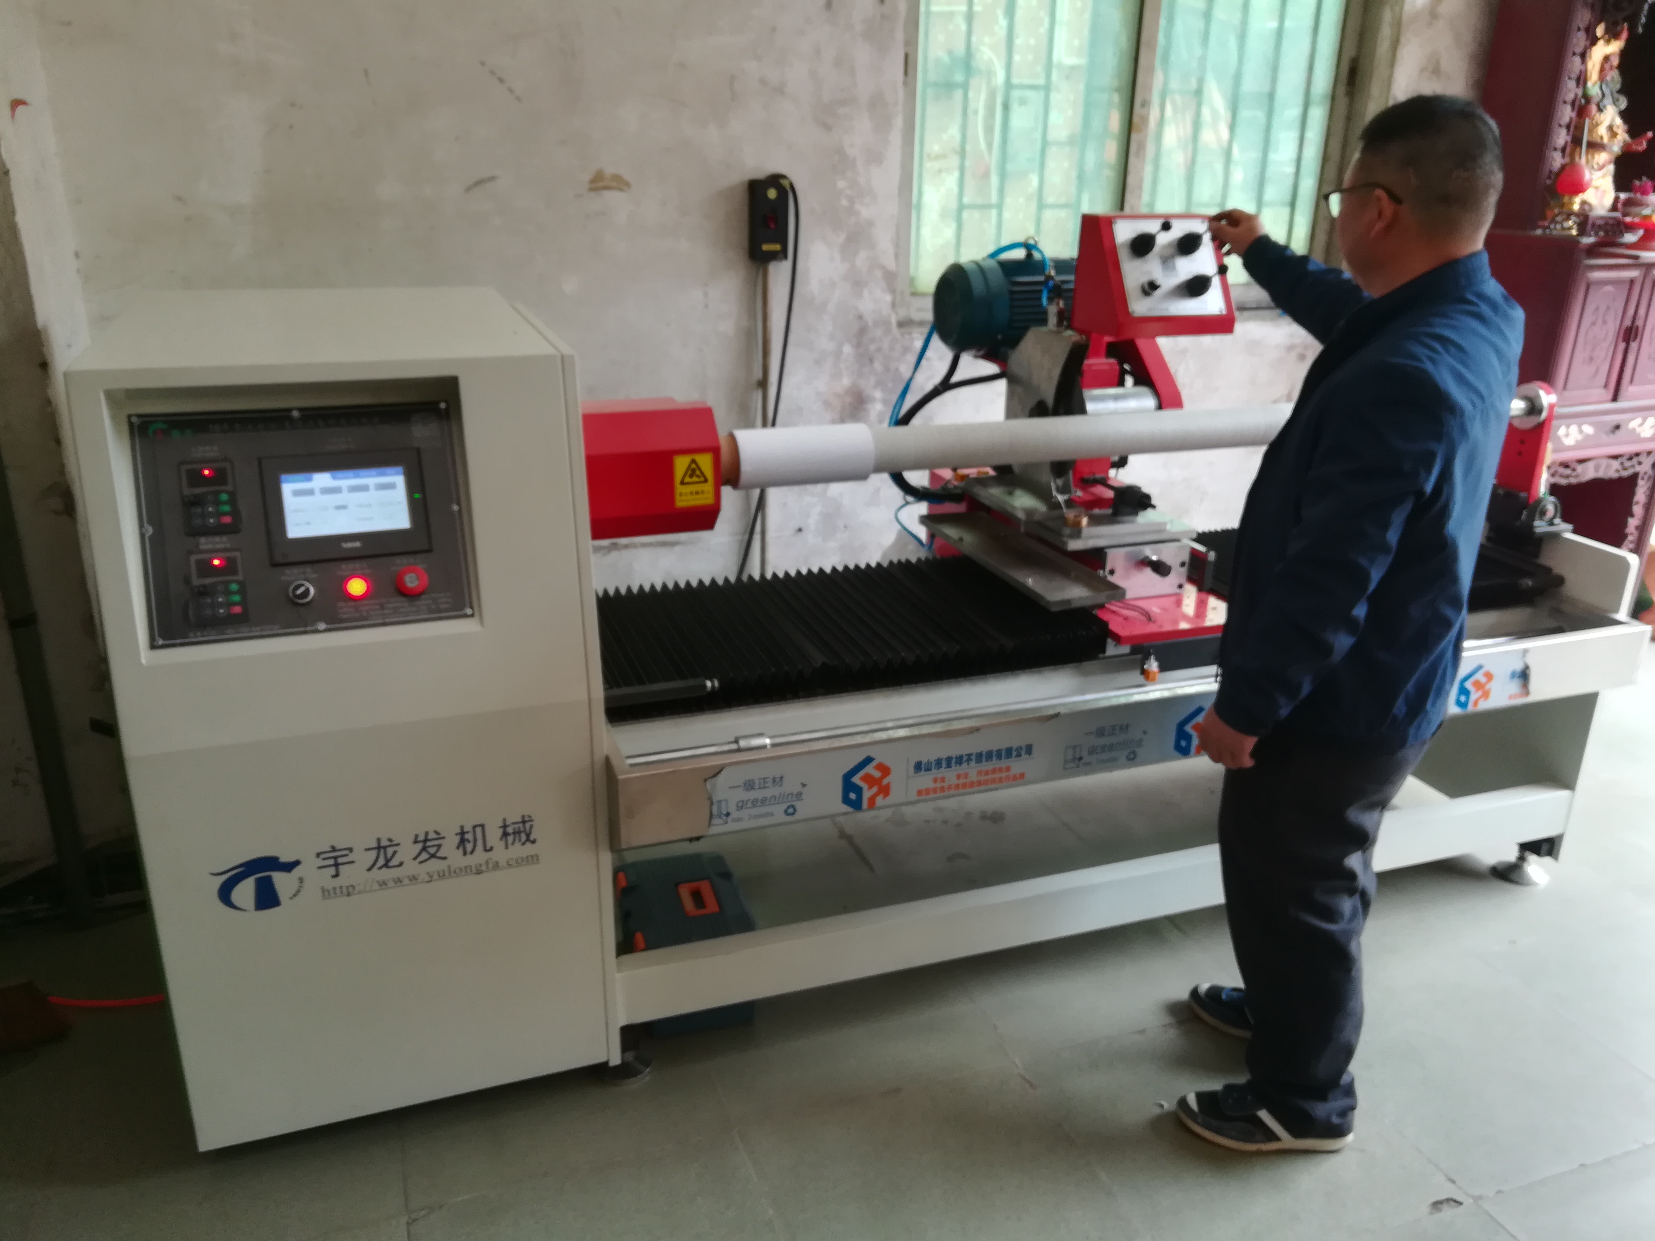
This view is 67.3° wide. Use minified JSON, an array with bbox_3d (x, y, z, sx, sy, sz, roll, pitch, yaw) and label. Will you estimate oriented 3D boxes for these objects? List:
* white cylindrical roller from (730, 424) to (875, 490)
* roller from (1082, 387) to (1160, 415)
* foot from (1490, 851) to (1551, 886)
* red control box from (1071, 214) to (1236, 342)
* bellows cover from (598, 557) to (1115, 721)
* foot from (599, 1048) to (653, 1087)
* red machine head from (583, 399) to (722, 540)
[{"bbox_3d":[-0.041,-0.278,2.099,0.233,0.095,0.095,-6,21,-18],"label":"white cylindrical roller"},{"bbox_3d":[0.553,-0.405,2.386,0.148,0.082,0.082,-6,21,-18],"label":"roller"},{"bbox_3d":[1.513,0.521,2.705,0.113,0.062,0.113,-6,21,-18],"label":"foot"},{"bbox_3d":[0.627,-0.657,2.356,0.250,0.206,0.172,-6,21,-19],"label":"red control box"},{"bbox_3d":[-0.010,0.011,2.300,0.917,0.066,0.489,-6,21,-18],"label":"bellows cover"},{"bbox_3d":[-0.346,0.728,2.102,0.103,0.051,0.107,-6,21,-18],"label":"foot"},{"bbox_3d":[-0.311,-0.248,2.011,0.231,0.200,0.215,-6,21,-18],"label":"red machine head"}]

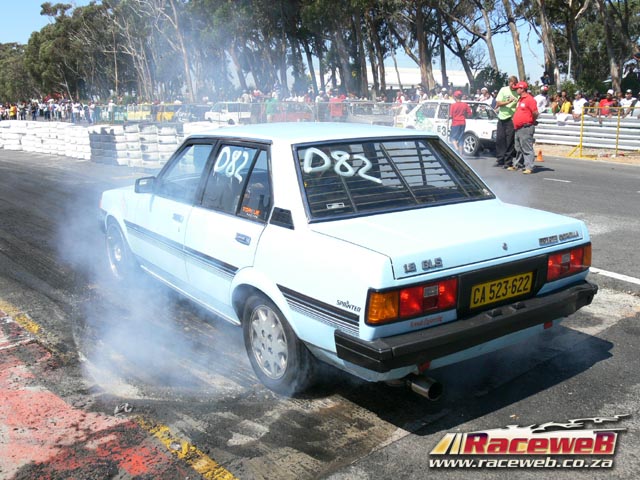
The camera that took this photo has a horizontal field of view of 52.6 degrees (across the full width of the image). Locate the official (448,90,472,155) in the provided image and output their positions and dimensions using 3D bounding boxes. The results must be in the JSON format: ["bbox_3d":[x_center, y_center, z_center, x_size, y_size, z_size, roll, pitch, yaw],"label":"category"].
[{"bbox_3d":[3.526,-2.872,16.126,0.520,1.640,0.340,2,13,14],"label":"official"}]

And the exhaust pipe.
[{"bbox_3d":[0.474,0.664,2.941,0.085,0.085,0.165,-9,15,-35],"label":"exhaust pipe"}]

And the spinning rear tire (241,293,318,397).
[{"bbox_3d":[-0.199,0.529,3.482,0.190,0.575,0.575,-9,15,-35],"label":"spinning rear tire"}]

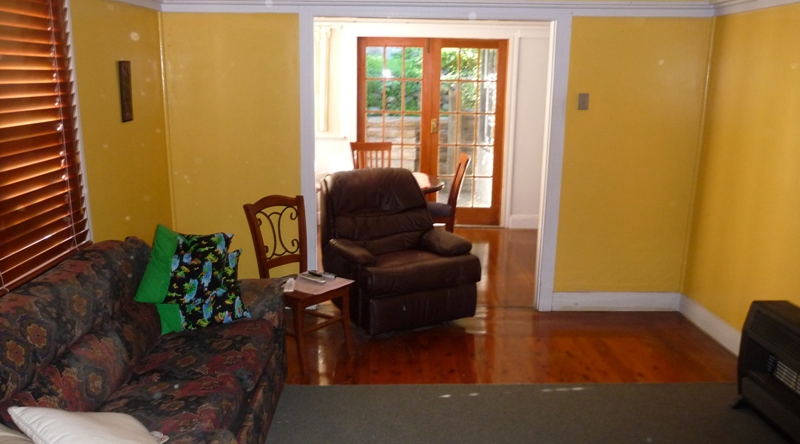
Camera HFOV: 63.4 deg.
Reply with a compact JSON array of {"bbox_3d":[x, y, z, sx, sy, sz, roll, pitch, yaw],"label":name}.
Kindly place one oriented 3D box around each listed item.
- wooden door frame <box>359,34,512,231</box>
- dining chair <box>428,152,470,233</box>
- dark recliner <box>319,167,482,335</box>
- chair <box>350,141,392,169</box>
[{"bbox_3d":[0.344,-0.959,7.105,1.619,2.040,0.080,0,13,-1],"label":"wooden door frame"},{"bbox_3d":[0.319,-0.135,5.951,0.560,0.960,0.450,-1,13,-4],"label":"dining chair"},{"bbox_3d":[-0.015,0.150,4.610,0.820,1.010,0.930,-6,15,-25],"label":"dark recliner"},{"bbox_3d":[-0.297,-0.310,6.681,0.450,0.960,0.550,0,13,-1],"label":"chair"}]

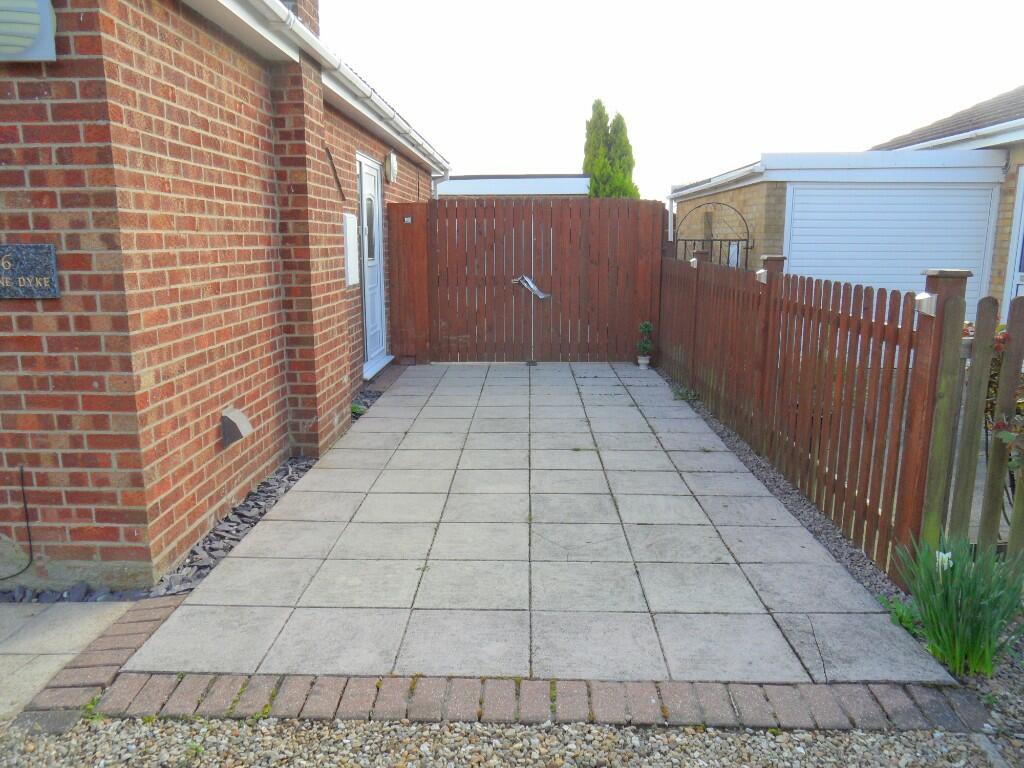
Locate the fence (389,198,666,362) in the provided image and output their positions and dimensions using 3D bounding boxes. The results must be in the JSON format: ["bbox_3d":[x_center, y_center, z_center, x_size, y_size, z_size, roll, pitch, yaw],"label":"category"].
[{"bbox_3d":[0.161,-1.171,8.191,3.177,1.873,0.103,0,12,1],"label":"fence"}]

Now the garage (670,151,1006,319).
[{"bbox_3d":[3.963,-1.807,10.144,2.546,2.329,5.092,0,12,1],"label":"garage"}]

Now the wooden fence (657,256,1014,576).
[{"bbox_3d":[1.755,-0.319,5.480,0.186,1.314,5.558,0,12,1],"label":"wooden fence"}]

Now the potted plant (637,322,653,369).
[{"bbox_3d":[1.484,-0.442,7.957,0.176,0.543,0.176,0,12,1],"label":"potted plant"}]

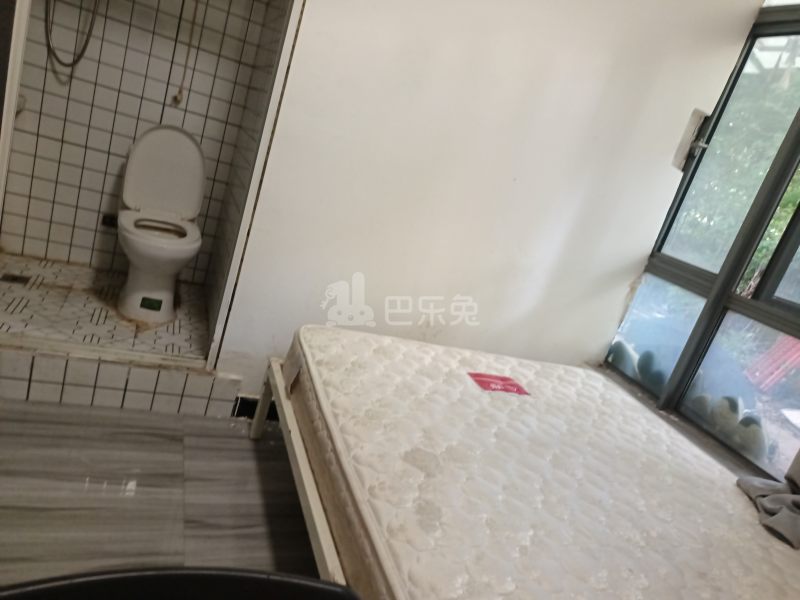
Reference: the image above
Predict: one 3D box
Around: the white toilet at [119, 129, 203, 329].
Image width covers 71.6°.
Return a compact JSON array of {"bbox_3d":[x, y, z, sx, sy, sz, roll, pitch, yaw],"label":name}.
[{"bbox_3d":[-1.104,-0.359,2.554,0.370,0.815,0.660,9,18,-30],"label":"white toilet"}]

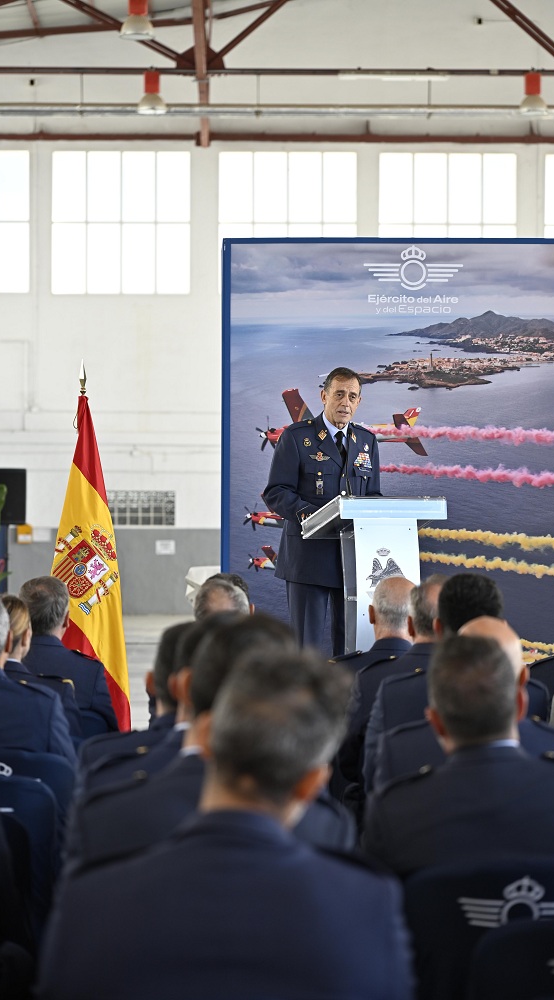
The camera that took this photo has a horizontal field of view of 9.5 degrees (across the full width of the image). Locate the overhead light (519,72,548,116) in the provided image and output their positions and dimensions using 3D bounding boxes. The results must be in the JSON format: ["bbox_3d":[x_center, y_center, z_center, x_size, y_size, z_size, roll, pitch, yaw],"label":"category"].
[{"bbox_3d":[3.618,-5.741,47.000,0.420,0.620,0.420,0,0,1],"label":"overhead light"}]

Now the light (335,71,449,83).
[{"bbox_3d":[1.636,-5.948,46.800,1.600,0.140,0.180,0,0,1],"label":"light"}]

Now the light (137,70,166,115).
[{"bbox_3d":[-1.756,-5.748,47.000,0.420,0.620,0.420,0,0,1],"label":"light"}]

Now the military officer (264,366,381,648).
[{"bbox_3d":[0.200,0.295,14.650,0.560,1.760,0.430,0,0,-25],"label":"military officer"}]

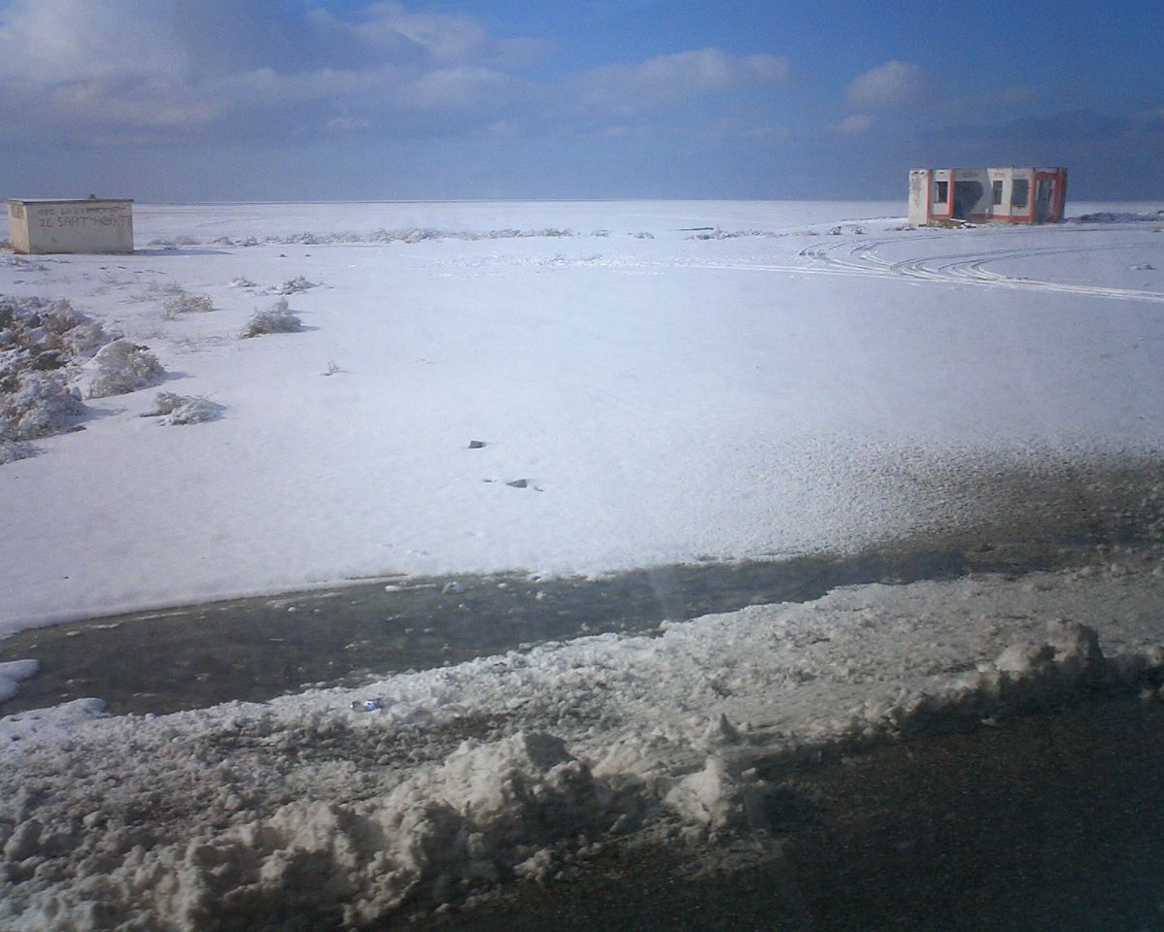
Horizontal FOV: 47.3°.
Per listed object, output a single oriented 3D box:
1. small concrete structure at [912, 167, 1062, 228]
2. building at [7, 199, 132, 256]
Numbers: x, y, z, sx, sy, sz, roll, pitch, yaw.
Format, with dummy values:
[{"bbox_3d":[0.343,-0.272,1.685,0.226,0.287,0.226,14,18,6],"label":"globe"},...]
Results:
[{"bbox_3d":[24.705,-16.377,80.859,8.260,3.250,4.500,7,13,30],"label":"small concrete structure"},{"bbox_3d":[-19.667,-9.247,51.201,3.960,2.000,2.100,-9,14,-37],"label":"building"}]

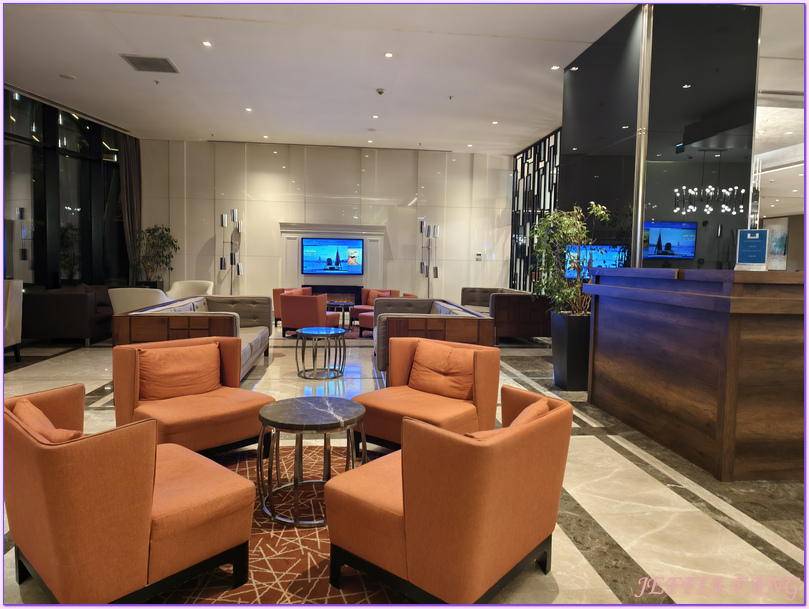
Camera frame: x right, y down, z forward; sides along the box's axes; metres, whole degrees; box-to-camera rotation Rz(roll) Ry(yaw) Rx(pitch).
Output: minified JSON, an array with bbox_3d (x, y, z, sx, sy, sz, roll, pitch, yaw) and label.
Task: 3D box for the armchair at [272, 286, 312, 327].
[{"bbox_3d":[-1.942,0.068,9.947,0.685,0.716,0.664,5,6,40],"label":"armchair"}]

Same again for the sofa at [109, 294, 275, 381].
[{"bbox_3d":[-1.951,0.359,5.452,0.940,0.732,2.438,0,4,-8],"label":"sofa"}]

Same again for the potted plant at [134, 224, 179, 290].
[{"bbox_3d":[-5.341,-0.746,11.598,0.920,1.940,0.897,1,4,-5],"label":"potted plant"}]

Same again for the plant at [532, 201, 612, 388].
[{"bbox_3d":[1.635,-0.088,5.336,0.824,1.882,0.763,1,4,-7],"label":"plant"}]

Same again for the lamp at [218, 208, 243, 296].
[{"bbox_3d":[-3.768,-0.919,11.756,0.494,2.312,0.460,1,4,-5],"label":"lamp"}]

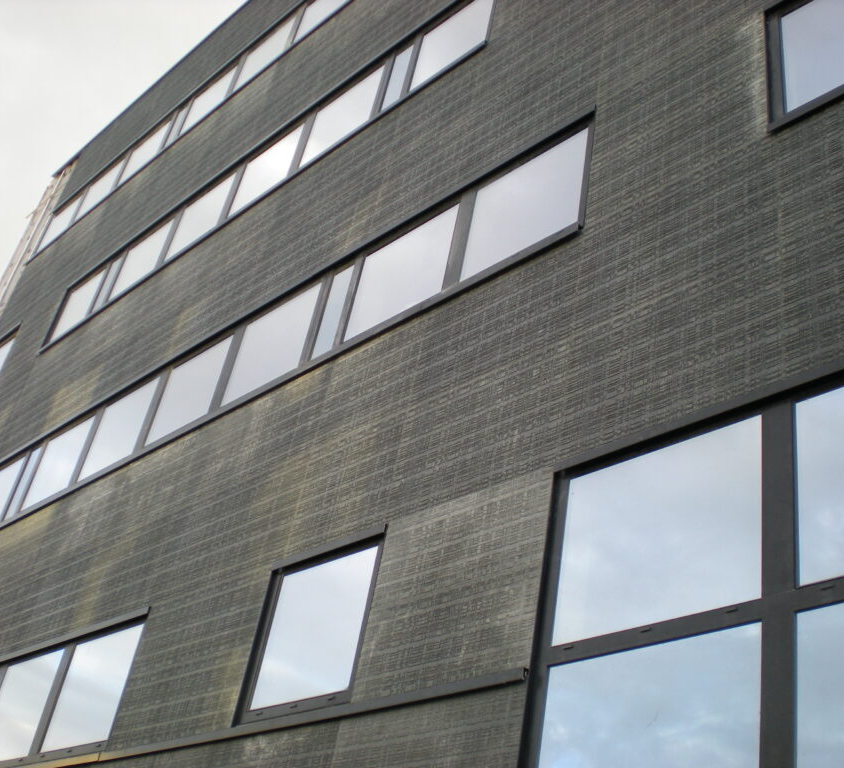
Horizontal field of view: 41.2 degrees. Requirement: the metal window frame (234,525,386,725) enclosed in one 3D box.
[{"bbox_3d":[-0.836,1.807,8.392,0.150,1.339,1.332,36,-41,-31],"label":"metal window frame"}]

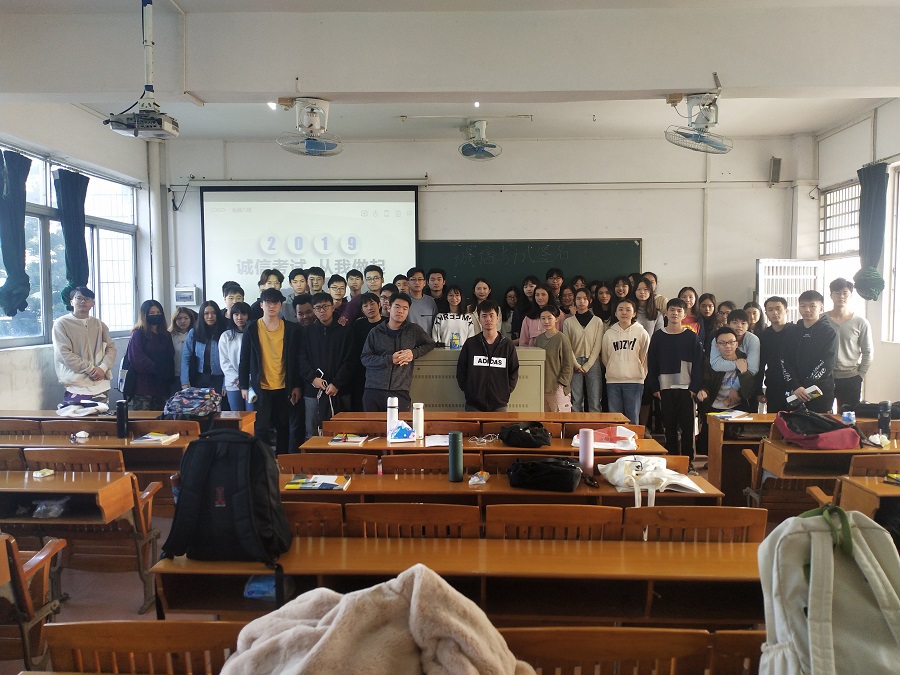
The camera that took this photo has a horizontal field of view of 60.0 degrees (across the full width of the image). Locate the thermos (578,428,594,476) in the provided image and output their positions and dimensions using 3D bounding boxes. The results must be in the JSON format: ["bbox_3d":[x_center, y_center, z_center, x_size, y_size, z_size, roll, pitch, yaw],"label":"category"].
[{"bbox_3d":[0.710,0.596,4.042,0.075,0.241,0.075,0,3,0],"label":"thermos"}]

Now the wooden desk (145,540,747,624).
[{"bbox_3d":[0.105,1.174,2.813,2.246,0.778,0.391,0,3,2],"label":"wooden desk"}]

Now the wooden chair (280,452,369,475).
[{"bbox_3d":[-0.648,1.036,4.325,0.545,0.893,0.420,0,3,2],"label":"wooden chair"}]

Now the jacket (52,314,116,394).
[{"bbox_3d":[-3.299,0.132,7.020,0.530,0.700,0.330,-1,3,-19],"label":"jacket"}]

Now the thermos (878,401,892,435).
[{"bbox_3d":[2.797,0.546,5.011,0.075,0.250,0.075,0,3,2],"label":"thermos"}]

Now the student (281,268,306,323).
[{"bbox_3d":[-1.603,0.180,8.189,0.480,1.793,0.280,0,3,-5],"label":"student"}]

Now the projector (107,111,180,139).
[{"bbox_3d":[-1.791,-1.244,4.594,0.314,0.095,0.235,0,3,2],"label":"projector"}]

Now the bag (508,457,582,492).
[{"bbox_3d":[0.470,0.663,3.855,0.320,0.126,0.180,1,3,14],"label":"bag"}]

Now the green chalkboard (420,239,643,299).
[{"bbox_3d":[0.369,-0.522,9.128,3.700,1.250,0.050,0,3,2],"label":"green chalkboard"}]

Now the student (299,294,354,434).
[{"bbox_3d":[-1.042,0.494,6.580,0.500,1.737,0.320,0,3,-6],"label":"student"}]

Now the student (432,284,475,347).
[{"bbox_3d":[0.047,0.256,8.325,0.440,1.624,0.280,0,3,2],"label":"student"}]

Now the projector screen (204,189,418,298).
[{"bbox_3d":[-1.626,-0.810,9.031,2.528,1.850,0.050,0,3,2],"label":"projector screen"}]

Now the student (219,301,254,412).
[{"bbox_3d":[-1.914,0.485,7.093,0.430,1.610,0.280,0,3,-10],"label":"student"}]

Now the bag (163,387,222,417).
[{"bbox_3d":[-1.990,0.492,6.095,0.400,0.210,0.280,0,3,2],"label":"bag"}]

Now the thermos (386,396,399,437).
[{"bbox_3d":[-0.371,0.529,5.100,0.072,0.275,0.072,0,3,0],"label":"thermos"}]

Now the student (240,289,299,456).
[{"bbox_3d":[-1.479,0.460,6.428,0.520,1.720,0.300,0,3,-8],"label":"student"}]

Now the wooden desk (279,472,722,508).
[{"bbox_3d":[0.157,1.117,3.901,2.246,0.778,0.391,0,3,2],"label":"wooden desk"}]

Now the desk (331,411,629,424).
[{"bbox_3d":[0.238,0.970,6.000,2.220,0.750,0.400,0,3,2],"label":"desk"}]

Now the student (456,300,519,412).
[{"bbox_3d":[0.326,0.498,6.773,0.540,1.630,0.310,0,3,2],"label":"student"}]

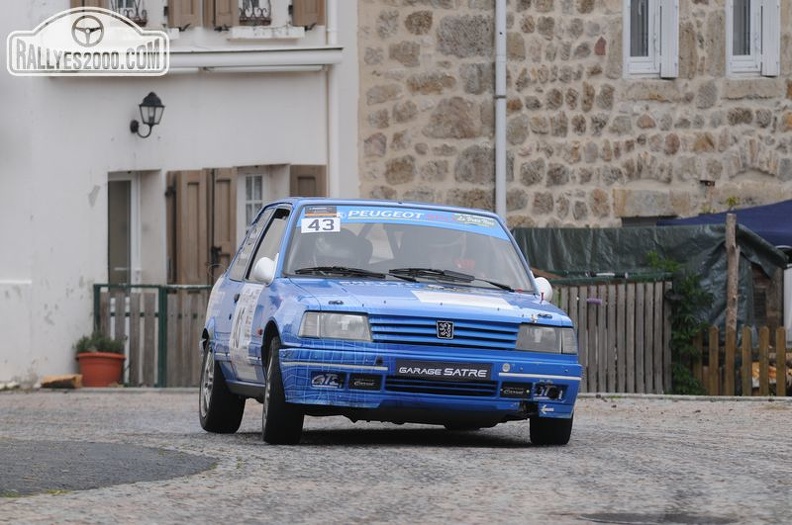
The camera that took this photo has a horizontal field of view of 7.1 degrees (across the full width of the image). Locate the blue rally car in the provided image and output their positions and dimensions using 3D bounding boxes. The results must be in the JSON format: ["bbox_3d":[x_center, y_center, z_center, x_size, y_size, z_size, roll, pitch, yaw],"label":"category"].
[{"bbox_3d":[-0.070,0.300,35.400,1.660,1.340,4.050,2,0,-10],"label":"blue rally car"}]

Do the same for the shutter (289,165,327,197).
[{"bbox_3d":[-0.867,-0.260,62.800,0.050,1.400,0.520,2,4,42],"label":"shutter"}]

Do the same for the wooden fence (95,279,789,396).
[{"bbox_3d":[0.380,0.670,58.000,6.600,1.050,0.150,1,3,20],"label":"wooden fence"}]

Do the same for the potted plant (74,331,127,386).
[{"bbox_3d":[-2.737,0.899,59.400,0.470,0.500,0.470,0,3,0],"label":"potted plant"}]

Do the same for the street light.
[{"bbox_3d":[-2.341,-1.385,60.400,0.310,0.430,0.210,2,4,40],"label":"street light"}]

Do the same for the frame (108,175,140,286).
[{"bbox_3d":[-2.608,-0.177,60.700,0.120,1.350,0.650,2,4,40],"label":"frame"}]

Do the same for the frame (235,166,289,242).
[{"bbox_3d":[-1.324,-0.281,62.200,0.120,1.300,0.850,2,4,40],"label":"frame"}]

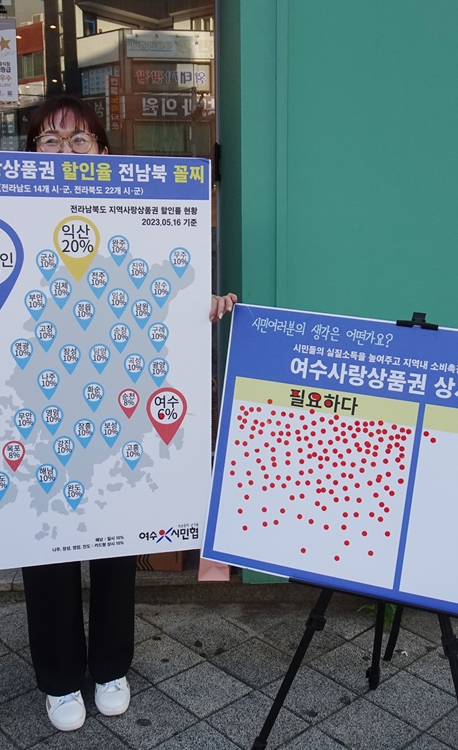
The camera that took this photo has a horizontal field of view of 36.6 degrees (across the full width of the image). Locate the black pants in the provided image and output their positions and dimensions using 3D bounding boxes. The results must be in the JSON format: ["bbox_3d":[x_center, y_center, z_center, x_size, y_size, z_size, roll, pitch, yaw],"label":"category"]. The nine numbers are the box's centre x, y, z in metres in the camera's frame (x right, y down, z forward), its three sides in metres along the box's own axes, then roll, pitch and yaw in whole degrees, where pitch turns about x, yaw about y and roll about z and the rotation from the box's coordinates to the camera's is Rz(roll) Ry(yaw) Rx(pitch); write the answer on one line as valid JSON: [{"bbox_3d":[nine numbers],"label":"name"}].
[{"bbox_3d":[-0.397,0.372,1.806,0.330,0.840,0.240,-3,11,-16],"label":"black pants"}]

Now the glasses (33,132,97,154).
[{"bbox_3d":[-0.381,-0.533,1.601,0.143,0.046,0.125,-3,10,-15],"label":"glasses"}]

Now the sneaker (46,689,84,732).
[{"bbox_3d":[-0.424,0.814,1.832,0.102,0.105,0.250,-2,10,-10],"label":"sneaker"}]

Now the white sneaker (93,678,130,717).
[{"bbox_3d":[-0.322,0.805,1.879,0.102,0.105,0.250,-2,10,-10],"label":"white sneaker"}]

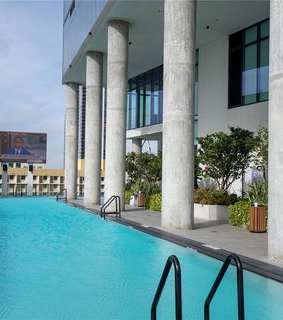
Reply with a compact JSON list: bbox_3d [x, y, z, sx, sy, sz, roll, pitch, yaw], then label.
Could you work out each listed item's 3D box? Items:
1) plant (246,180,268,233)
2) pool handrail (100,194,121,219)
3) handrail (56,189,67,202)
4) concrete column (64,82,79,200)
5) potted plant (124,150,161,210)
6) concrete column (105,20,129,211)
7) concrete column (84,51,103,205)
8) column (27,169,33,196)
[{"bbox_3d":[3.750,1.505,15.059,0.600,1.660,0.600,1,-3,0],"label":"plant"},{"bbox_3d":[-1.329,2.048,19.991,0.820,1.000,0.600,2,-3,-17],"label":"pool handrail"},{"bbox_3d":[-6.109,2.746,35.944,0.820,1.000,0.600,2,-3,-17],"label":"handrail"},{"bbox_3d":[-6.075,-1.642,40.762,1.083,10.097,1.083,2,-3,-17],"label":"concrete column"},{"bbox_3d":[0.298,1.221,29.500,2.500,3.500,2.300,2,-3,-17],"label":"potted plant"},{"bbox_3d":[-1.319,-2.336,24.889,1.083,10.097,1.083,1,-3,0],"label":"concrete column"},{"bbox_3d":[-3.175,-2.065,31.080,1.083,10.097,1.083,2,-3,-17],"label":"concrete column"},{"bbox_3d":[-10.898,2.322,45.800,0.514,2.508,0.514,2,-3,-17],"label":"column"}]

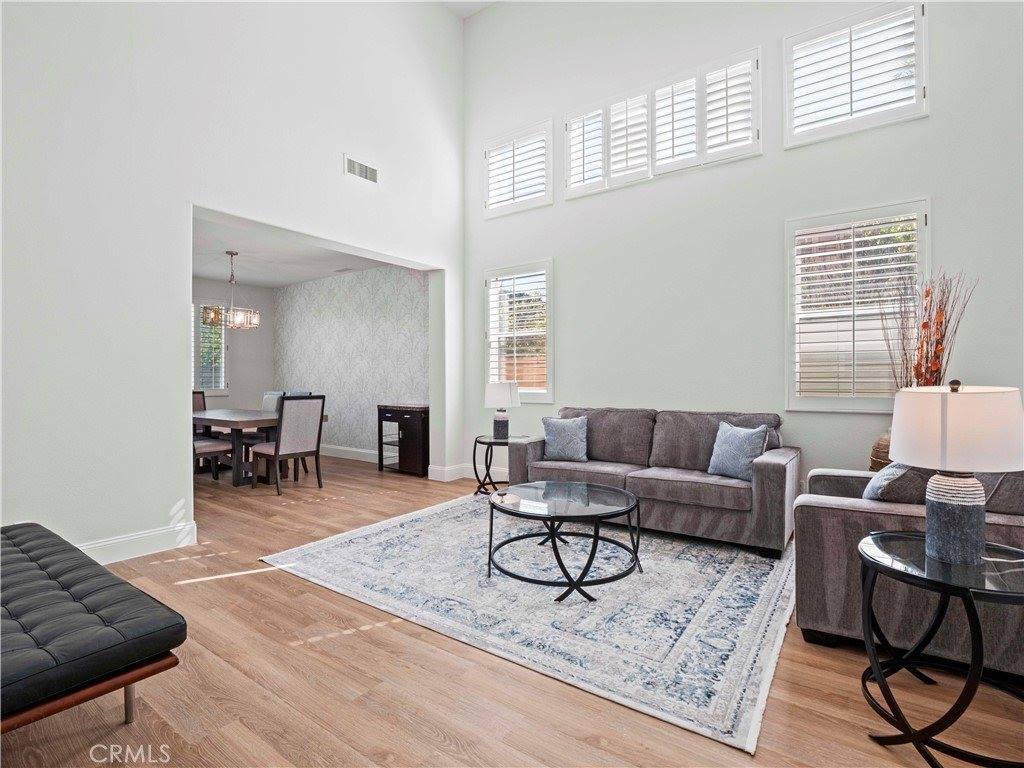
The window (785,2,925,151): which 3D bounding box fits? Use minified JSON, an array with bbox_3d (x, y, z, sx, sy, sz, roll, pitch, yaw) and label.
[{"bbox_3d":[2.567,-2.334,3.574,0.877,0.902,0.090,0,1,35],"label":"window"}]

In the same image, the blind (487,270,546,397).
[{"bbox_3d":[0.054,-0.573,5.344,0.834,1.332,0.060,0,1,35],"label":"blind"}]

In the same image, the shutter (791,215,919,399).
[{"bbox_3d":[2.575,-0.553,3.591,0.768,1.344,0.060,0,1,35],"label":"shutter"}]

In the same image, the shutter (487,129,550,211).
[{"bbox_3d":[0.051,-2.367,5.330,0.828,0.696,0.060,0,1,35],"label":"shutter"}]

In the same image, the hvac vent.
[{"bbox_3d":[-1.440,-2.045,4.561,0.030,0.186,0.414,0,1,35],"label":"hvac vent"}]

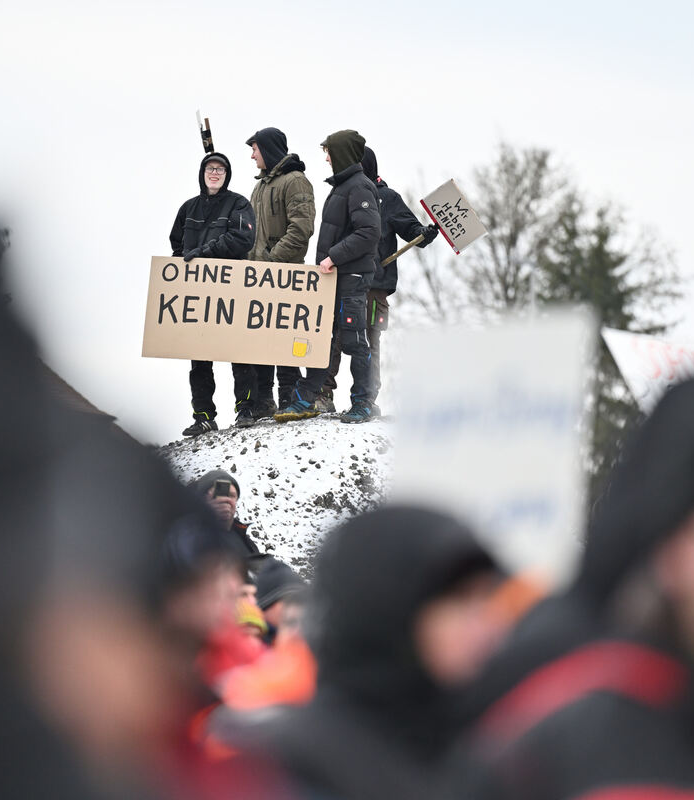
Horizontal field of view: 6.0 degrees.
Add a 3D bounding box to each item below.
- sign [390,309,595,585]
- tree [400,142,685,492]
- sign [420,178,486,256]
[{"bbox_3d":[0.238,0.098,11.000,0.335,0.470,0.020,1,0,0],"label":"sign"},{"bbox_3d":[3.600,0.200,122.000,5.300,9.900,5.000,0,-2,0],"label":"tree"},{"bbox_3d":[0.690,-1.180,43.000,0.255,0.425,0.025,-33,0,0],"label":"sign"}]

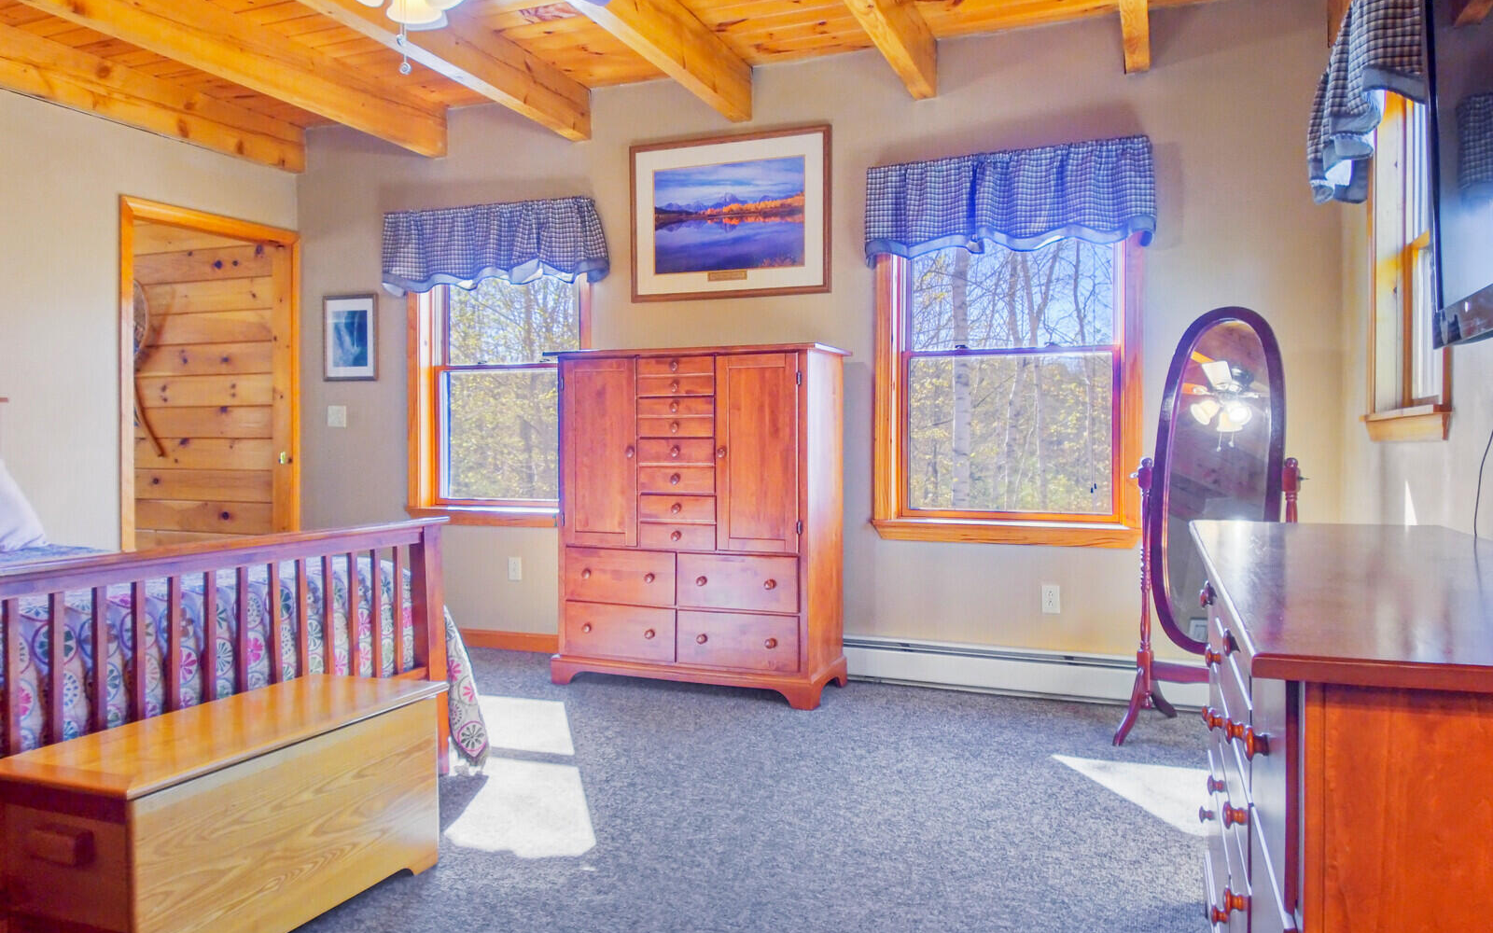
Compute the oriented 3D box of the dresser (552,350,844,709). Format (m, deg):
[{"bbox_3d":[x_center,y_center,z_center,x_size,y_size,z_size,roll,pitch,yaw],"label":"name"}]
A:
[{"bbox_3d":[-0.209,0.225,4.024,1.170,1.400,0.450,1,1,21],"label":"dresser"}]

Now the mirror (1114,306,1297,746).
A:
[{"bbox_3d":[1.593,0.215,3.220,0.520,1.460,0.480,1,2,42],"label":"mirror"}]

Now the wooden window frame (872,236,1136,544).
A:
[{"bbox_3d":[1.043,-0.399,3.859,1.070,1.440,0.120,1,1,21],"label":"wooden window frame"}]

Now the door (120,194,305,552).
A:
[{"bbox_3d":[-2.648,-0.164,4.747,0.120,2.130,0.900,1,1,25],"label":"door"}]

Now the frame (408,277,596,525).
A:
[{"bbox_3d":[-1.238,-0.421,4.720,1.070,1.440,0.120,1,1,21],"label":"frame"}]

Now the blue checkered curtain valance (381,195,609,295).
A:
[{"bbox_3d":[-1.229,-1.064,4.629,1.250,0.420,0.140,1,1,21],"label":"blue checkered curtain valance"}]

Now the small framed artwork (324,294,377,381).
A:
[{"bbox_3d":[-2.094,-0.679,5.023,0.360,0.452,0.030,1,1,21],"label":"small framed artwork"}]

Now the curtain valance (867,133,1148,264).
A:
[{"bbox_3d":[1.026,-1.038,3.777,1.110,0.420,0.140,1,1,21],"label":"curtain valance"}]

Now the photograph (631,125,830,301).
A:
[{"bbox_3d":[-0.082,-1.112,4.248,0.965,0.722,0.035,1,1,21],"label":"photograph"}]

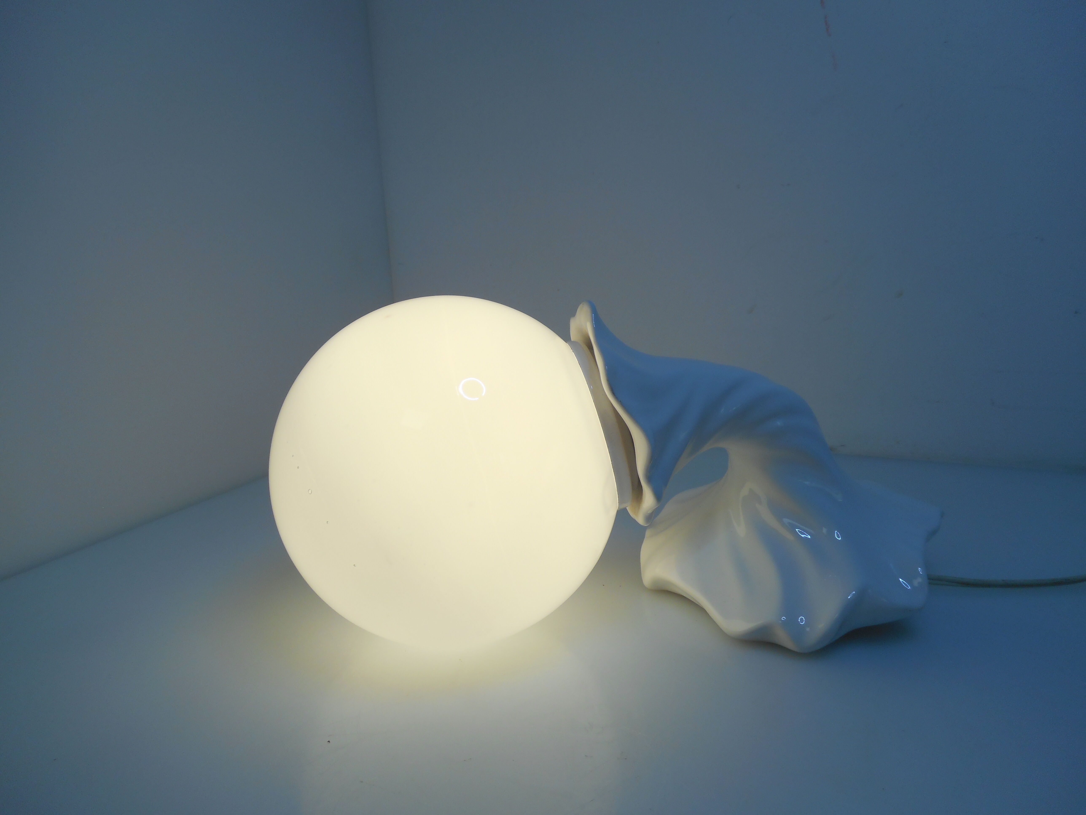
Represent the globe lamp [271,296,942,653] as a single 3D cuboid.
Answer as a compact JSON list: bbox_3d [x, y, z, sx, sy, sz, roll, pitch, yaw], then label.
[{"bbox_3d":[0.071,0.028,0.479,0.452,0.200,0.205,-4,12,-10],"label":"globe lamp"}]

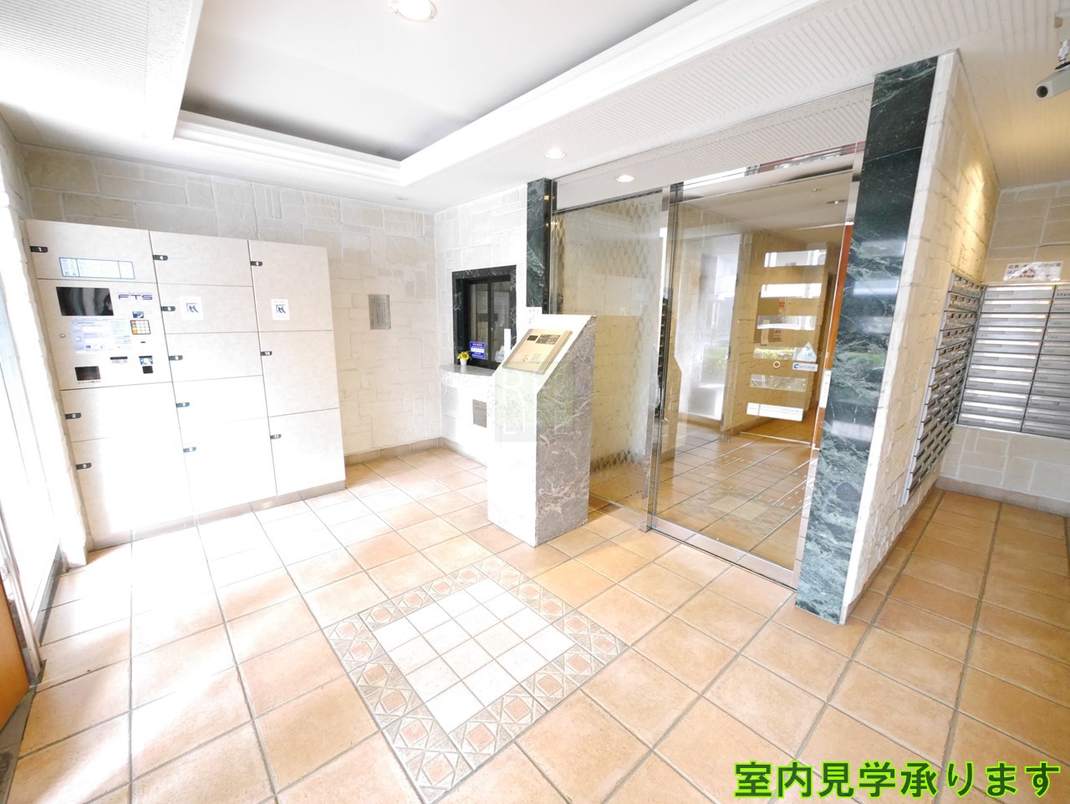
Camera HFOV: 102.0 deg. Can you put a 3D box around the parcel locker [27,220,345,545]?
[{"bbox_3d":[-2.280,-0.160,3.100,1.470,1.880,0.550,-9,15,-41],"label":"parcel locker"}]

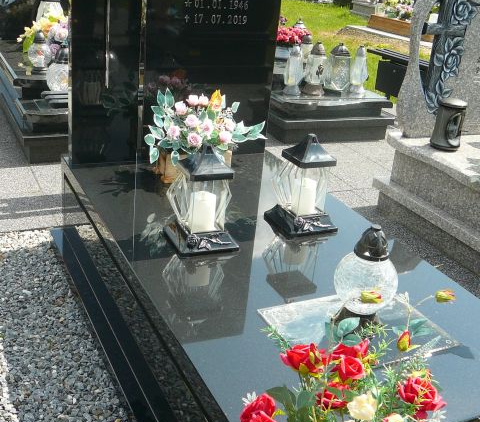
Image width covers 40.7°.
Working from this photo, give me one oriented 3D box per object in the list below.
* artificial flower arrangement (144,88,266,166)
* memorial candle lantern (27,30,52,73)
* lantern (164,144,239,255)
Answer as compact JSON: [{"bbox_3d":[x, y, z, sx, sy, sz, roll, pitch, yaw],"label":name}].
[{"bbox_3d":[-0.137,-0.341,2.659,0.530,0.344,0.316,-6,25,-25],"label":"artificial flower arrangement"},{"bbox_3d":[-1.167,-0.928,3.770,0.138,0.235,0.138,-6,26,-25],"label":"memorial candle lantern"},{"bbox_3d":[-0.114,-0.059,2.079,0.205,0.329,0.205,-6,25,-25],"label":"lantern"}]

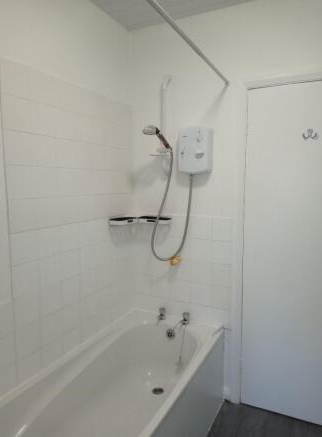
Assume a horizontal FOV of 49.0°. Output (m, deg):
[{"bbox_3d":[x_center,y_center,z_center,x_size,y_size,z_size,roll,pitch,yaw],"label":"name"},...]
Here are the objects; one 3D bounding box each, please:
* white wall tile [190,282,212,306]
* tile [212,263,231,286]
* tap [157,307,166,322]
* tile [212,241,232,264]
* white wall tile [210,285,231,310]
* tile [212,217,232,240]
[{"bbox_3d":[0.271,0.507,2.375,0.150,0.148,0.010,3,7,27],"label":"white wall tile"},{"bbox_3d":[0.392,0.365,2.298,0.124,0.148,0.010,3,7,27],"label":"tile"},{"bbox_3d":[0.000,0.661,2.425,0.048,0.092,0.075,3,7,27],"label":"tap"},{"bbox_3d":[0.391,0.216,2.283,0.124,0.148,0.010,3,7,27],"label":"tile"},{"bbox_3d":[0.394,0.513,2.313,0.124,0.148,0.010,3,7,27],"label":"white wall tile"},{"bbox_3d":[0.393,0.072,2.266,0.124,0.146,0.010,3,7,27],"label":"tile"}]

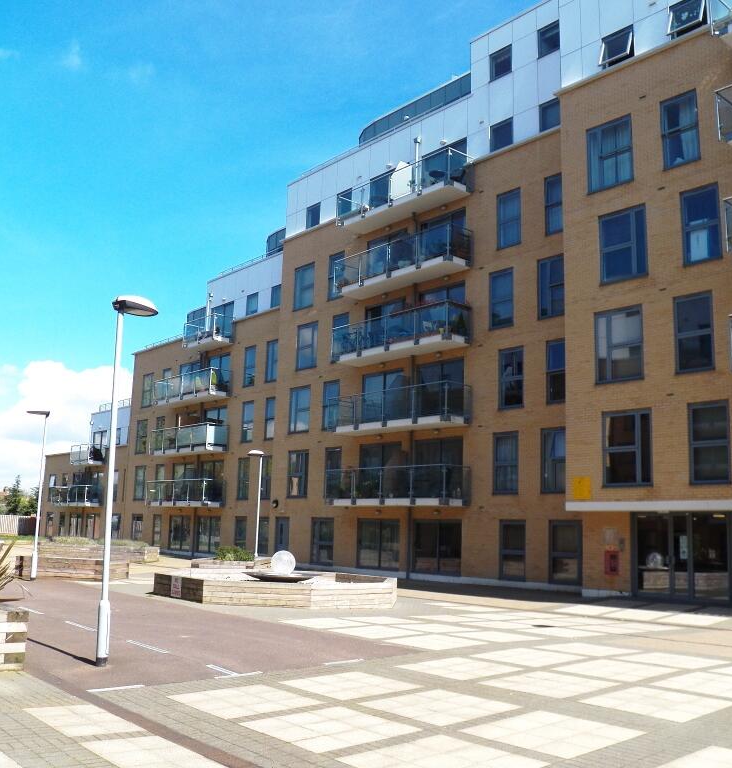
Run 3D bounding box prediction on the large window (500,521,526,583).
[{"bbox_3d":[4.738,5.346,26.579,0.130,1.860,1.006,11,-14,-40],"label":"large window"}]

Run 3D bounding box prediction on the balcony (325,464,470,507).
[{"bbox_3d":[0.997,3.814,30.433,1.250,1.410,6.350,10,-13,-41],"label":"balcony"}]

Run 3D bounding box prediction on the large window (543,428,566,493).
[{"bbox_3d":[6.044,2.363,25.718,0.130,2.016,1.397,11,-14,-40],"label":"large window"}]

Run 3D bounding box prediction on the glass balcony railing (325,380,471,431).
[{"bbox_3d":[1.086,1.019,31.372,1.141,1.380,6.806,8,-11,-39],"label":"glass balcony railing"}]

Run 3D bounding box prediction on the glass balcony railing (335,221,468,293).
[{"bbox_3d":[1.300,-4.577,32.036,1.185,1.390,6.625,8,-11,-39],"label":"glass balcony railing"}]

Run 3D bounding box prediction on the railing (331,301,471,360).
[{"bbox_3d":[1.172,-1.732,31.383,1.250,1.450,6.310,10,-13,-41],"label":"railing"}]

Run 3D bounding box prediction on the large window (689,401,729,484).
[{"bbox_3d":[8.480,1.462,20.385,0.120,2.040,1.050,8,-11,-39],"label":"large window"}]

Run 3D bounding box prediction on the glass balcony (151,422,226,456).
[{"bbox_3d":[-9.660,3.123,44.898,1.330,1.420,6.350,11,-14,-41],"label":"glass balcony"}]

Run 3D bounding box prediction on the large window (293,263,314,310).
[{"bbox_3d":[-2.780,-4.400,37.763,0.150,1.988,1.426,11,-14,-41],"label":"large window"}]

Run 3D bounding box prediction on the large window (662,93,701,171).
[{"bbox_3d":[8.353,-6.698,21.939,0.120,1.990,1.030,8,-11,-39],"label":"large window"}]

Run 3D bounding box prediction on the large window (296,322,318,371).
[{"bbox_3d":[-2.571,-1.664,36.930,0.120,2.080,1.430,11,-13,-41],"label":"large window"}]

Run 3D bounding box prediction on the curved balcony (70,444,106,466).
[{"bbox_3d":[-19.753,5.088,58.883,1.300,1.360,3.100,11,-14,-41],"label":"curved balcony"}]

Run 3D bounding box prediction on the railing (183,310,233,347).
[{"bbox_3d":[-8.408,-2.671,44.495,1.250,1.500,3.200,11,-14,-40],"label":"railing"}]

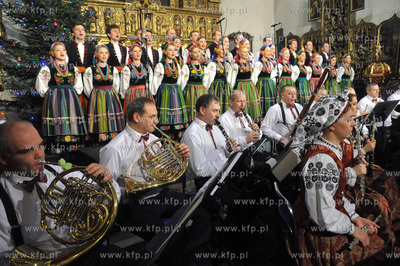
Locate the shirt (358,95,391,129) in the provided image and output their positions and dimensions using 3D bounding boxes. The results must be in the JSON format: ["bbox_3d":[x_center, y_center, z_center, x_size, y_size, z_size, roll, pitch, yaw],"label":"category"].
[{"bbox_3d":[2.795,-0.339,5.200,0.540,0.580,0.360,-4,8,-12],"label":"shirt"}]

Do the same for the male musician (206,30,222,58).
[{"bbox_3d":[0.364,-1.220,6.727,0.330,1.770,0.520,6,12,44],"label":"male musician"}]

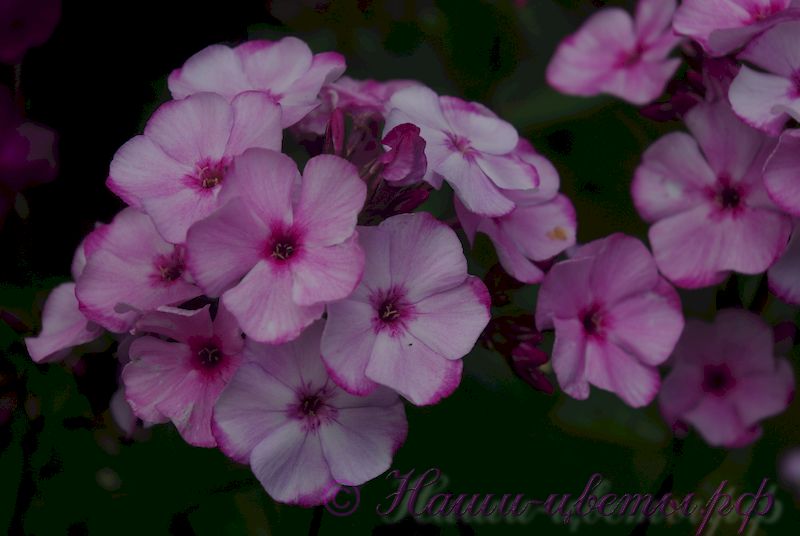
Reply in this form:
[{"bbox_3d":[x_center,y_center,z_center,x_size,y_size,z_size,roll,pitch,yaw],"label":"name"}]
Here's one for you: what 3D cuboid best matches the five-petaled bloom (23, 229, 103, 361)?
[{"bbox_3d":[-0.065,0.006,0.369,0.013,0.029,0.031,21,5,-46],"label":"five-petaled bloom"}]

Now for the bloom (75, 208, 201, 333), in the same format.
[{"bbox_3d":[-0.049,0.001,0.354,0.032,0.028,0.012,15,-12,29],"label":"bloom"}]

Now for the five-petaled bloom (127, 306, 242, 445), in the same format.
[{"bbox_3d":[-0.041,0.020,0.352,0.028,0.029,0.012,8,5,17],"label":"five-petaled bloom"}]

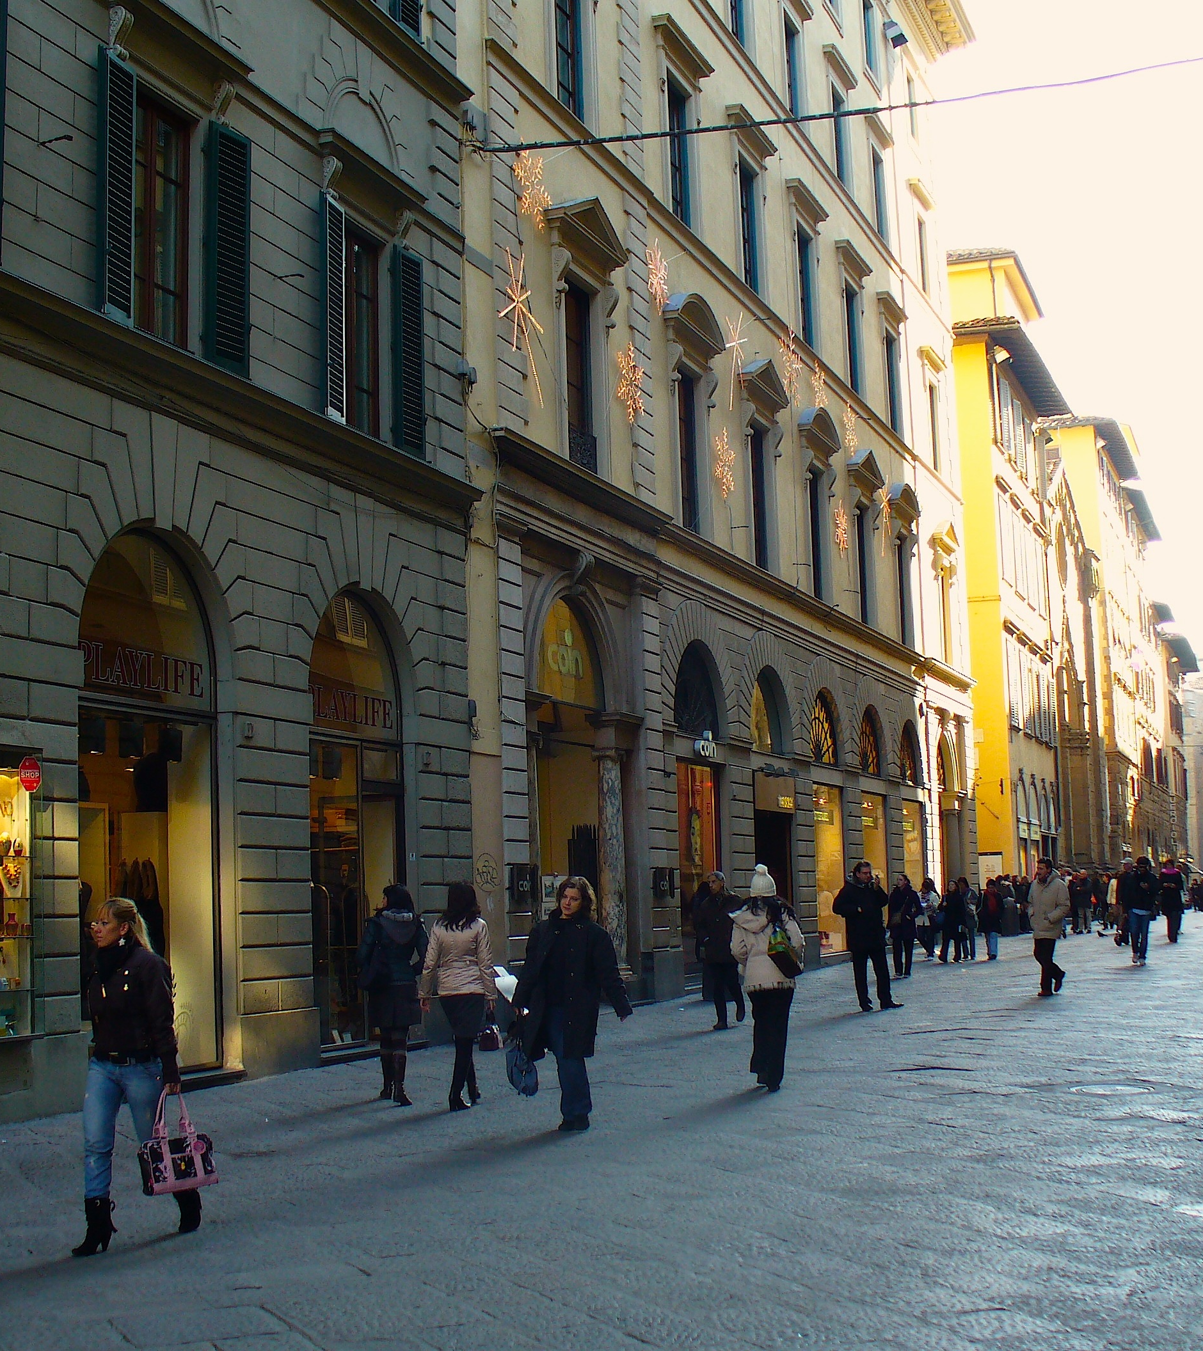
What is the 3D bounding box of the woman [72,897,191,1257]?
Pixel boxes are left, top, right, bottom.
[{"bbox_3d":[-2.208,1.846,9.214,0.540,1.680,0.640,-5,-7,29],"label":"woman"}]

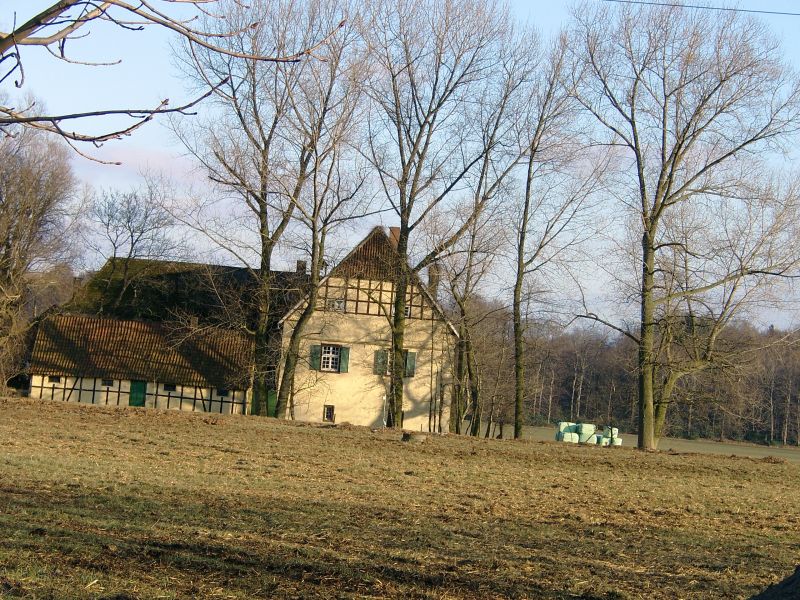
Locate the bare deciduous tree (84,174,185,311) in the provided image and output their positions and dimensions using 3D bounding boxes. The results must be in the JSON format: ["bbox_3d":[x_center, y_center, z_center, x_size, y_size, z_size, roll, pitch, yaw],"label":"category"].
[{"bbox_3d":[-19.402,-0.976,167.000,6.400,15.800,6.200,4,-3,0],"label":"bare deciduous tree"}]

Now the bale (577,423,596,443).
[{"bbox_3d":[12.589,8.957,156.000,1.280,1.270,1.300,4,-3,0],"label":"bale"}]

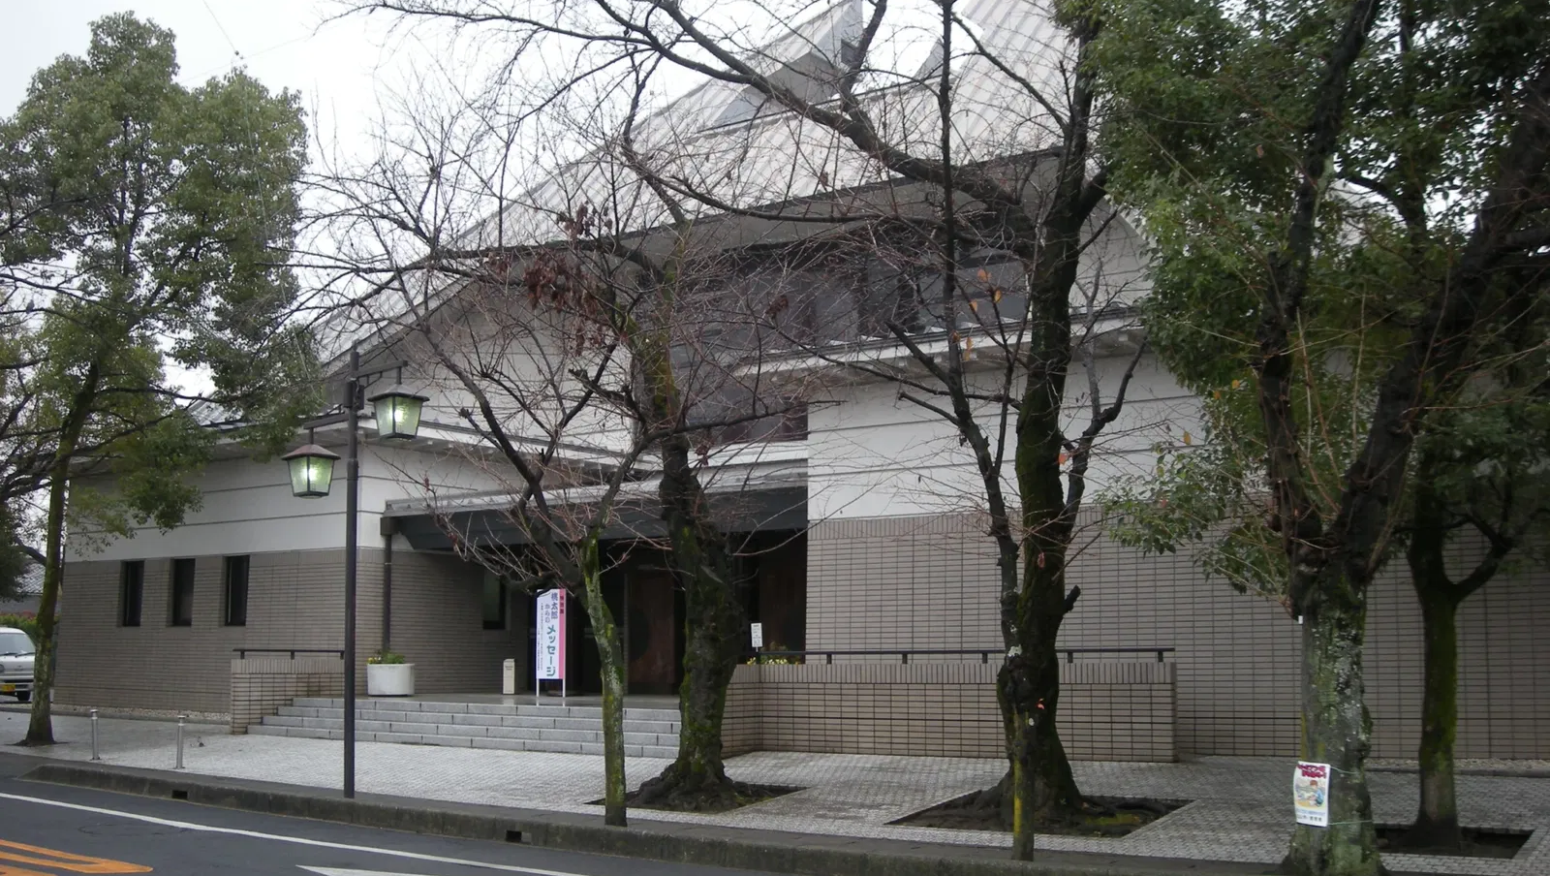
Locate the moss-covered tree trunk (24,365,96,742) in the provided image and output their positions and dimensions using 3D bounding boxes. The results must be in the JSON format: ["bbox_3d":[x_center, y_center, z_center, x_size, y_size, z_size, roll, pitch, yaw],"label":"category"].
[{"bbox_3d":[-10.103,1.663,22.187,0.653,5.339,0.600,4,-9,-24],"label":"moss-covered tree trunk"}]

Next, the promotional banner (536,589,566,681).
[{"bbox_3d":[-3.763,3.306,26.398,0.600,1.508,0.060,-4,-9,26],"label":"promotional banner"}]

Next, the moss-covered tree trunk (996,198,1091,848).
[{"bbox_3d":[2.342,0.655,13.439,0.760,5.269,0.660,-1,-8,10],"label":"moss-covered tree trunk"}]

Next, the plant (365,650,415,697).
[{"bbox_3d":[-6.559,4.009,26.704,0.798,0.764,0.798,2,-8,-14],"label":"plant"}]

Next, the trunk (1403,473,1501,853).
[{"bbox_3d":[4.725,1.524,10.842,0.600,2.531,0.500,-3,-9,23],"label":"trunk"}]

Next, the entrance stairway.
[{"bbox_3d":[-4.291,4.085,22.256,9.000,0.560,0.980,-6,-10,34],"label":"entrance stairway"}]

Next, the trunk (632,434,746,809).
[{"bbox_3d":[-0.824,1.762,15.203,1.094,3.506,0.950,0,-8,-3],"label":"trunk"}]

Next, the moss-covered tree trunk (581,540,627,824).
[{"bbox_3d":[-1.429,1.999,13.049,0.359,2.374,0.300,1,-8,-6],"label":"moss-covered tree trunk"}]

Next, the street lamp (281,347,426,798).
[{"bbox_3d":[-4.130,1.252,15.174,1.900,4.350,0.450,-7,-11,41],"label":"street lamp"}]

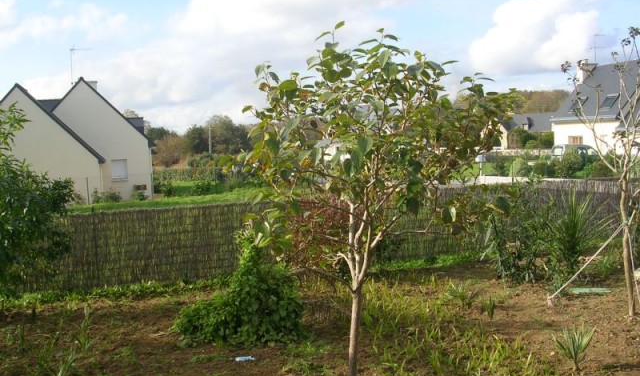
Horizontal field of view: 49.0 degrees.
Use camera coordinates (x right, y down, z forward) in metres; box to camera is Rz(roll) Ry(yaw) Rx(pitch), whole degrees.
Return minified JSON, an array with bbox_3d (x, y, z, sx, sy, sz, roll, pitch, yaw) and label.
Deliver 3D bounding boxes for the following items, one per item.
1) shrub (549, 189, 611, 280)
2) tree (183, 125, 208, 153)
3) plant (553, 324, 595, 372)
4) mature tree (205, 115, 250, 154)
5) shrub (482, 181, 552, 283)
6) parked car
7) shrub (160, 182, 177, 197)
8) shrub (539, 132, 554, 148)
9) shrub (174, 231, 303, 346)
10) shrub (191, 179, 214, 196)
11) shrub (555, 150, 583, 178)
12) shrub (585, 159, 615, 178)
[{"bbox_3d":[4.672,0.834,12.600,1.080,1.600,1.050,0,4,20],"label":"shrub"},{"bbox_3d":[-21.264,-8.113,120.000,4.500,5.600,4.400,-2,3,-10],"label":"tree"},{"bbox_3d":[2.760,1.748,7.650,0.450,0.500,0.430,0,4,20],"label":"plant"},{"bbox_3d":[-15.799,-8.967,120.000,7.800,7.300,7.200,-2,3,-7],"label":"mature tree"},{"bbox_3d":[3.542,0.780,12.600,1.280,1.760,1.100,-1,3,16],"label":"shrub"},{"bbox_3d":[19.760,-2.376,53.500,4.150,1.800,1.720,-2,3,-16],"label":"parked car"},{"bbox_3d":[-9.380,0.093,43.500,1.000,0.900,0.950,-2,3,-12],"label":"shrub"},{"bbox_3d":[29.014,-6.021,90.000,2.200,2.300,2.000,0,4,18],"label":"shrub"},{"bbox_3d":[-1.137,1.374,9.800,1.700,1.400,1.350,-2,3,-7],"label":"shrub"},{"bbox_3d":[-7.358,-0.031,44.000,1.500,1.150,1.300,-2,3,-9],"label":"shrub"},{"bbox_3d":[12.733,-1.153,36.000,1.420,1.550,1.350,0,4,19],"label":"shrub"},{"bbox_3d":[14.321,-0.948,36.000,1.500,1.150,1.400,0,4,22],"label":"shrub"}]

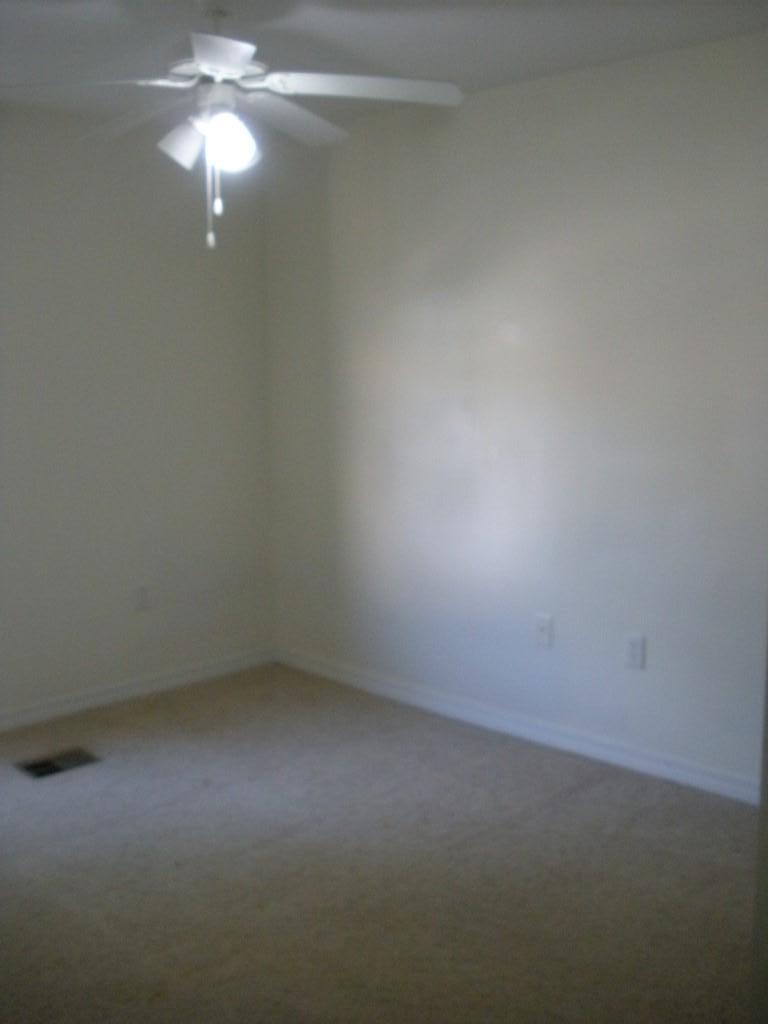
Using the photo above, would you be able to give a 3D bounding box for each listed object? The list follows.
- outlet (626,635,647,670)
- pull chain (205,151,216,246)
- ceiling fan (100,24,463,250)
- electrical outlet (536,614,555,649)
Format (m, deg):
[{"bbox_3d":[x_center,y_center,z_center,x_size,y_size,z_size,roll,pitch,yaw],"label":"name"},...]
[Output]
[{"bbox_3d":[0.874,0.489,3.693,0.074,0.118,0.012,7,11,44],"label":"outlet"},{"bbox_3d":[-0.481,-0.866,2.950,0.022,0.271,0.022,-1,8,-8],"label":"pull chain"},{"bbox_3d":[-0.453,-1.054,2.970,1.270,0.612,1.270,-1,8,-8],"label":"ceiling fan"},{"bbox_3d":[0.600,0.446,3.955,0.074,0.118,0.012,7,11,44],"label":"electrical outlet"}]

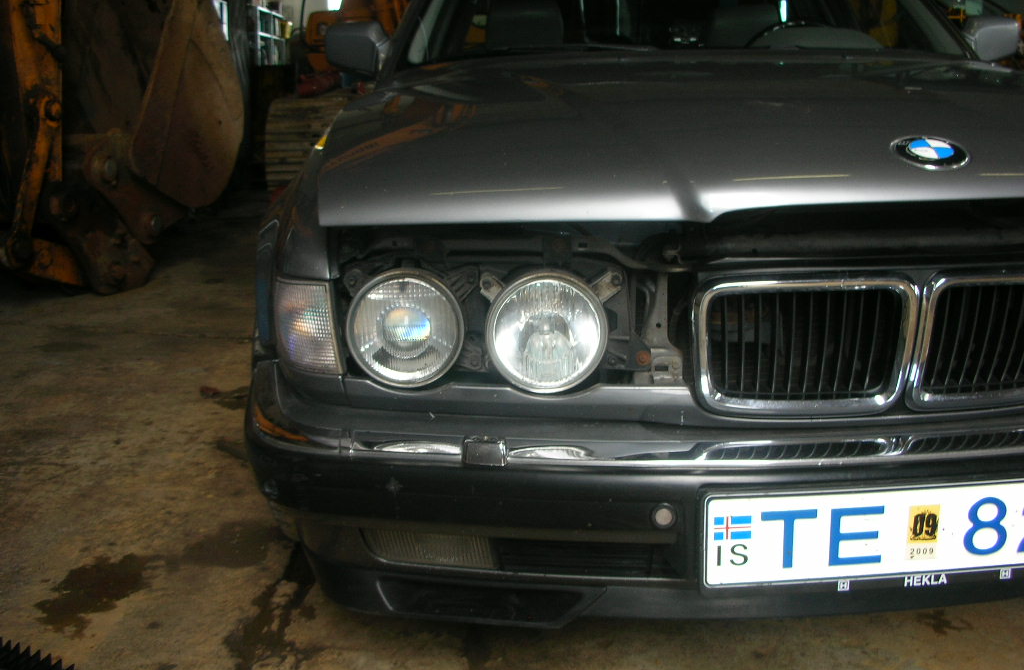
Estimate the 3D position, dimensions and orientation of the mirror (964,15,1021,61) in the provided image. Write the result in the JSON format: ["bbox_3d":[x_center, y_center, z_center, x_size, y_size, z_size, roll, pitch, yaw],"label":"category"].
[{"bbox_3d":[1.335,-0.825,2.880,0.160,0.125,0.105,-2,15,-5],"label":"mirror"}]

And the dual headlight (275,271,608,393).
[{"bbox_3d":[-0.100,-0.010,1.405,0.455,0.160,0.180,0,15,0],"label":"dual headlight"}]

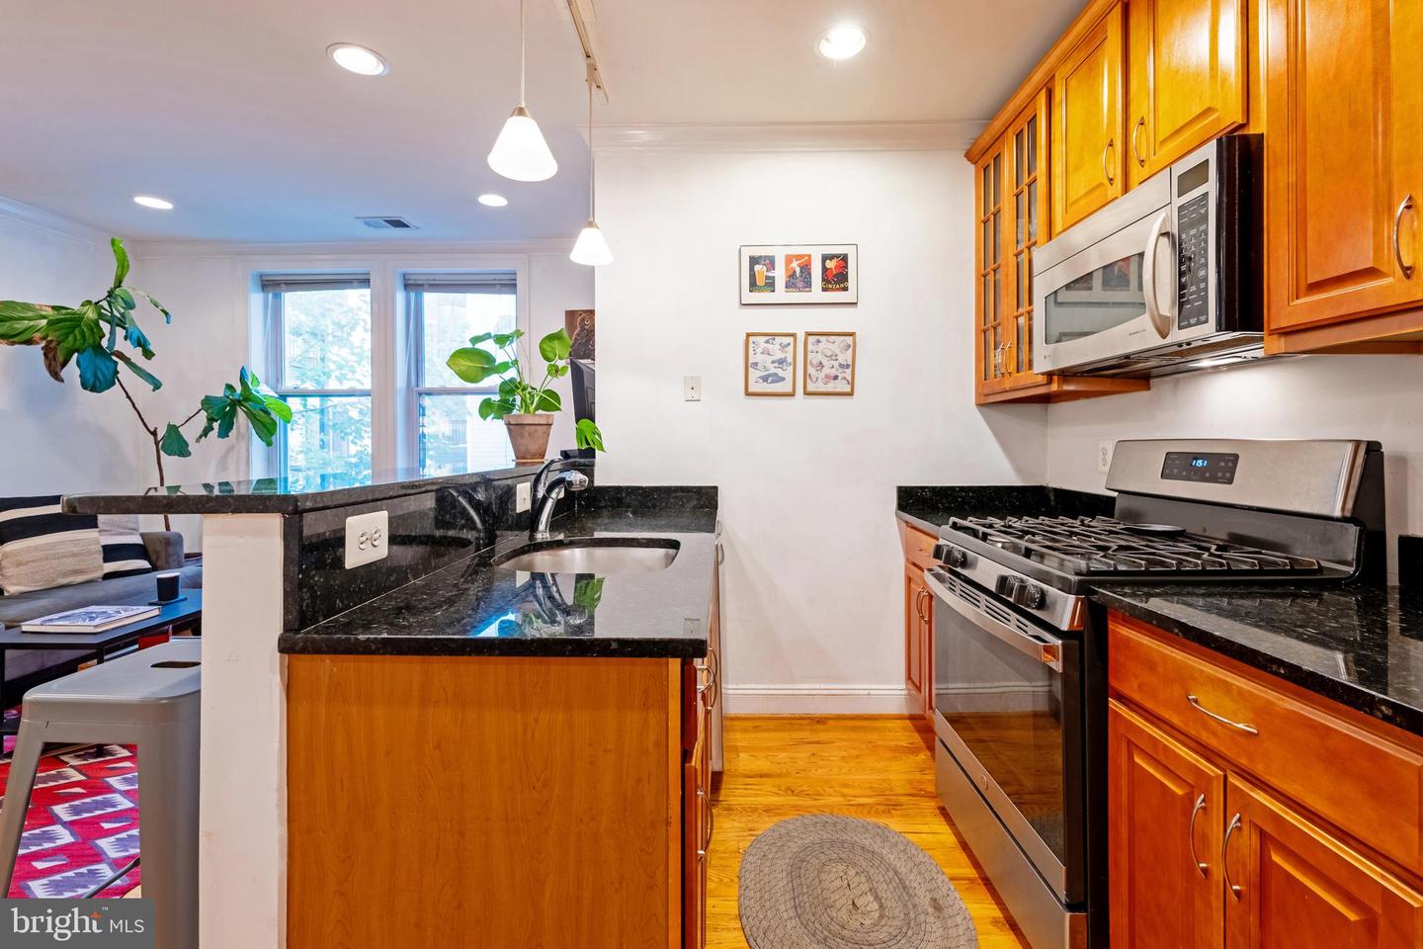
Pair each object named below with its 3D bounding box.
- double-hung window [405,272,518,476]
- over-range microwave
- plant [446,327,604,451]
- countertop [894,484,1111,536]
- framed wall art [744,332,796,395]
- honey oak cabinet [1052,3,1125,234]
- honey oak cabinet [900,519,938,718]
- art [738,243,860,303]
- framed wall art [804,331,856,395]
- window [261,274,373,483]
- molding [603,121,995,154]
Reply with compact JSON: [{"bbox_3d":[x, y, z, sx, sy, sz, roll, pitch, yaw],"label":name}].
[{"bbox_3d":[-1.728,-0.570,3.861,0.800,1.632,0.120,0,2,2],"label":"double-hung window"},{"bbox_3d":[1.254,-0.512,1.479,0.400,0.410,0.750,0,2,2],"label":"over-range microwave"},{"bbox_3d":[-0.782,-0.359,2.380,0.630,0.520,0.480,0,2,1],"label":"plant"},{"bbox_3d":[1.155,0.139,2.192,0.662,0.157,0.560,0,2,1],"label":"countertop"},{"bbox_3d":[0.258,-0.488,2.438,0.235,0.285,0.020,0,2,2],"label":"framed wall art"},{"bbox_3d":[1.272,-1.052,1.664,0.340,0.550,0.350,0,2,2],"label":"honey oak cabinet"},{"bbox_3d":[1.170,0.656,2.213,0.635,0.892,0.560,0,2,1],"label":"honey oak cabinet"},{"bbox_3d":[0.384,-0.886,2.438,0.525,0.268,0.020,0,2,1],"label":"art"},{"bbox_3d":[0.527,-0.494,2.450,0.228,0.286,0.020,0,2,1],"label":"framed wall art"},{"bbox_3d":[-2.728,-0.574,3.888,0.800,1.643,0.120,0,2,2],"label":"window"},{"bbox_3d":[0.332,-1.442,2.367,1.677,0.095,0.090,0,2,2],"label":"molding"}]

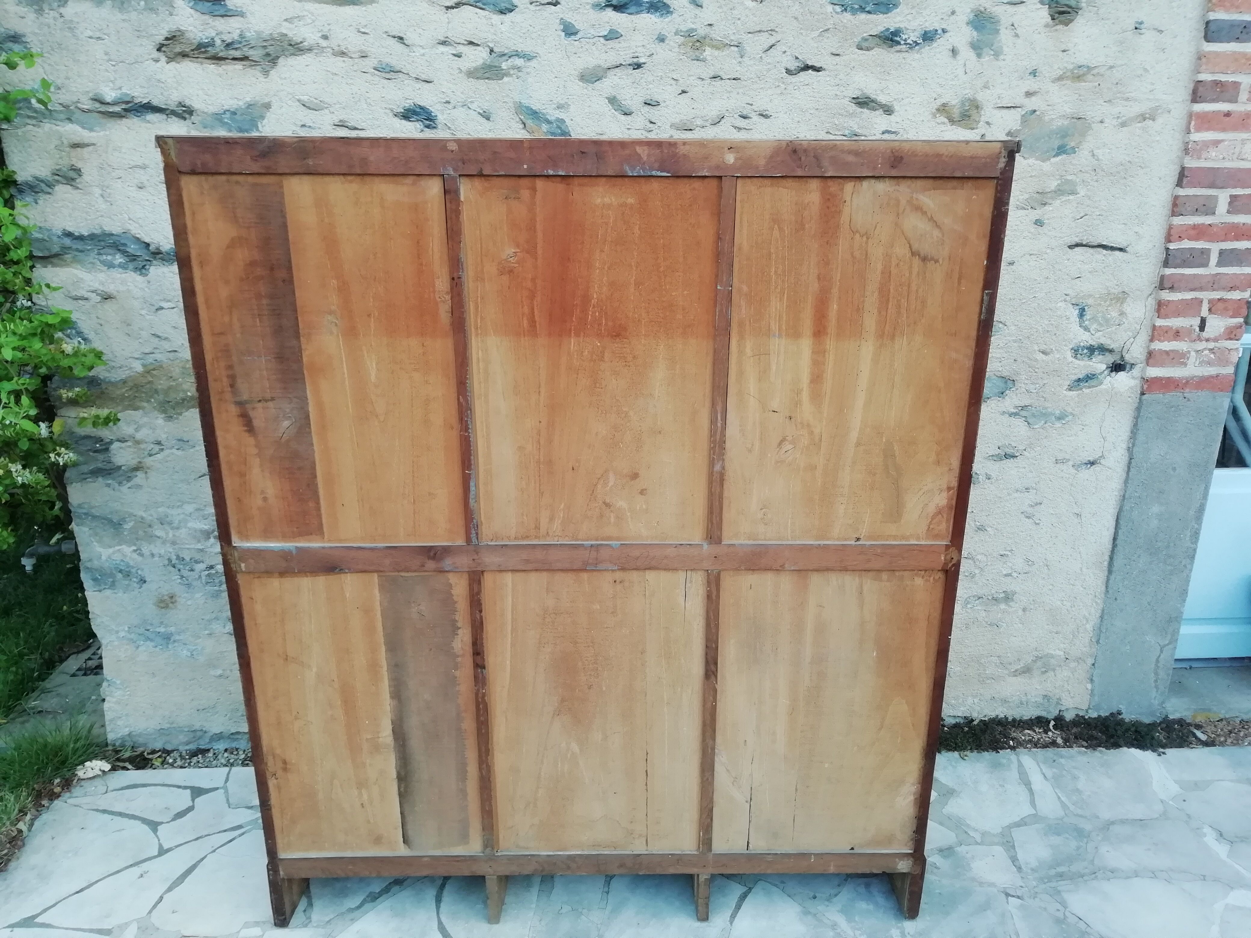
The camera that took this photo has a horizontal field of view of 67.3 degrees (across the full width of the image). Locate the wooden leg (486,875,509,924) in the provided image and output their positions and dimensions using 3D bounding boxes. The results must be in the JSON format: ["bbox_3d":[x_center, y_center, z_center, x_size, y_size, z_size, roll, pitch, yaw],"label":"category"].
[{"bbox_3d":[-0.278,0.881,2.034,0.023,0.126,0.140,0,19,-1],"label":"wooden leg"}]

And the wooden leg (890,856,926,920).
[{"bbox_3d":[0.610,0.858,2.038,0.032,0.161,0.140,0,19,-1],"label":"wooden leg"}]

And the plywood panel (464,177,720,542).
[{"bbox_3d":[-0.056,-0.170,1.619,0.414,0.641,0.018,0,19,-1],"label":"plywood panel"}]

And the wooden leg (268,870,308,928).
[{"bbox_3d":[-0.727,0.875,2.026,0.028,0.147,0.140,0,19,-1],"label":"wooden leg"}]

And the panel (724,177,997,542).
[{"bbox_3d":[0.386,-0.171,1.624,0.418,0.641,0.018,0,19,-1],"label":"panel"}]

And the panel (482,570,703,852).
[{"bbox_3d":[-0.056,0.486,1.845,0.411,0.642,0.018,0,19,-1],"label":"panel"}]

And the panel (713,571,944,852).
[{"bbox_3d":[0.385,0.485,1.850,0.417,0.642,0.018,0,19,-1],"label":"panel"}]

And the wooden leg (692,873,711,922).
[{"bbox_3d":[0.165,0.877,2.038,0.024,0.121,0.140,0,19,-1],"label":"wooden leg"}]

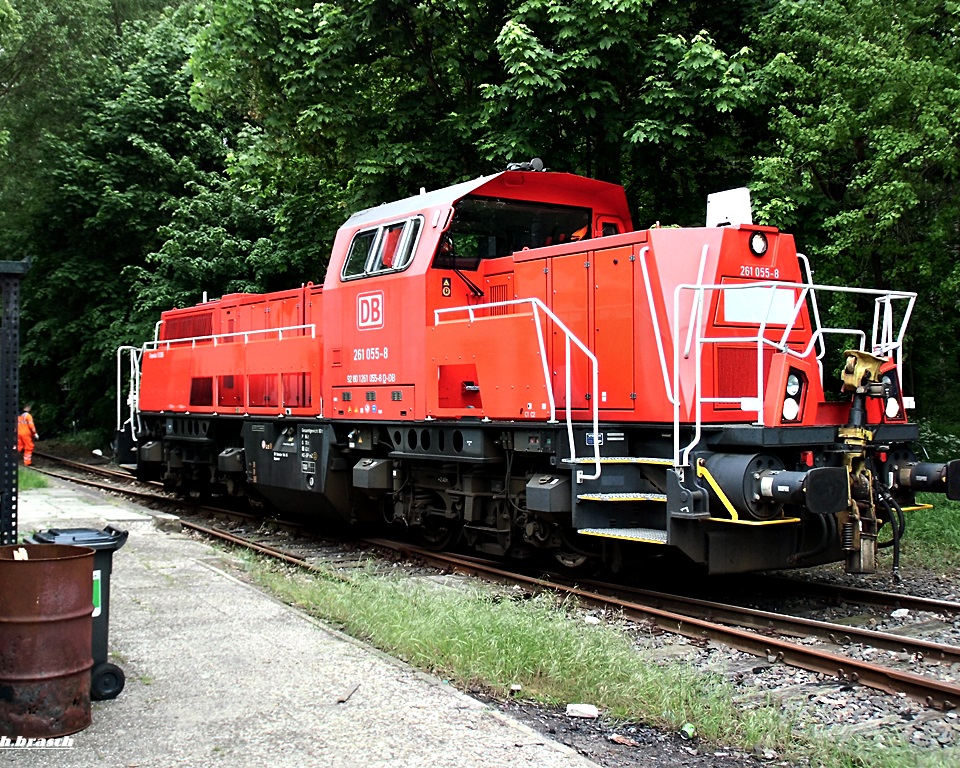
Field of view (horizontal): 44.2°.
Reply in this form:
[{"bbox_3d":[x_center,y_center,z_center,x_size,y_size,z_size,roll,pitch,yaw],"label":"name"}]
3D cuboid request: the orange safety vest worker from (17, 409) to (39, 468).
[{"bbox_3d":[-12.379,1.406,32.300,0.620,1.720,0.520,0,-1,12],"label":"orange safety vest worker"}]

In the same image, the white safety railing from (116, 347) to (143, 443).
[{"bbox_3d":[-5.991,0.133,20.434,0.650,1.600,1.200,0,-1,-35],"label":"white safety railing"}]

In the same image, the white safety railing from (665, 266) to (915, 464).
[{"bbox_3d":[2.808,-0.069,9.929,2.600,1.480,0.720,0,-1,-35],"label":"white safety railing"}]

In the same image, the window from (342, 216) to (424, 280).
[{"bbox_3d":[-1.071,-1.489,13.075,0.080,0.660,1.626,23,-14,-33],"label":"window"}]

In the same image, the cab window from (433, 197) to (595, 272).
[{"bbox_3d":[0.384,-1.576,12.700,2.076,0.796,0.080,0,7,-35],"label":"cab window"}]

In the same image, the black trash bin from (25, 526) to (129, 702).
[{"bbox_3d":[-2.400,1.352,6.970,0.560,0.960,0.490,0,-1,-30],"label":"black trash bin"}]

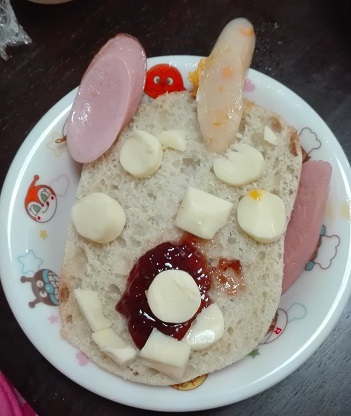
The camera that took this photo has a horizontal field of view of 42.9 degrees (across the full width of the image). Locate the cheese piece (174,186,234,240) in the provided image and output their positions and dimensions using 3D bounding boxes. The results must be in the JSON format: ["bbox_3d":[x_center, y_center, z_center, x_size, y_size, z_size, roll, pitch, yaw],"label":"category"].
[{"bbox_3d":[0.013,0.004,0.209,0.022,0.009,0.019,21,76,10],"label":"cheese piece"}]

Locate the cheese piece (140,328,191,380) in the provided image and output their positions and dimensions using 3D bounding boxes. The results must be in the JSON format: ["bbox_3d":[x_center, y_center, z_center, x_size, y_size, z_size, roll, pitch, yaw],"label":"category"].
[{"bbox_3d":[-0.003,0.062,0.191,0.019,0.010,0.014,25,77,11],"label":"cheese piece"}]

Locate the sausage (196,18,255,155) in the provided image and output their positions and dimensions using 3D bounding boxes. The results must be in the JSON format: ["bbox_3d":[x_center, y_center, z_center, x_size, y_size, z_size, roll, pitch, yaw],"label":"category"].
[{"bbox_3d":[0.025,-0.062,0.224,0.022,0.016,0.073,10,74,7],"label":"sausage"}]

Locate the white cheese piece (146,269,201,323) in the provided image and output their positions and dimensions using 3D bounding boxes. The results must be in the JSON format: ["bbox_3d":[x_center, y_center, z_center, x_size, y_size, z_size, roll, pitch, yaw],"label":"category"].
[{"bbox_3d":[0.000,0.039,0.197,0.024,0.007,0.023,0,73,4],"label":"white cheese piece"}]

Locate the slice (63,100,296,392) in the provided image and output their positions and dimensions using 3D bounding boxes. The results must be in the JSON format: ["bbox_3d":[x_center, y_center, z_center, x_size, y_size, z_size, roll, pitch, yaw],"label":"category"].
[{"bbox_3d":[0.003,0.010,0.218,0.107,0.015,0.143,7,74,6],"label":"slice"}]

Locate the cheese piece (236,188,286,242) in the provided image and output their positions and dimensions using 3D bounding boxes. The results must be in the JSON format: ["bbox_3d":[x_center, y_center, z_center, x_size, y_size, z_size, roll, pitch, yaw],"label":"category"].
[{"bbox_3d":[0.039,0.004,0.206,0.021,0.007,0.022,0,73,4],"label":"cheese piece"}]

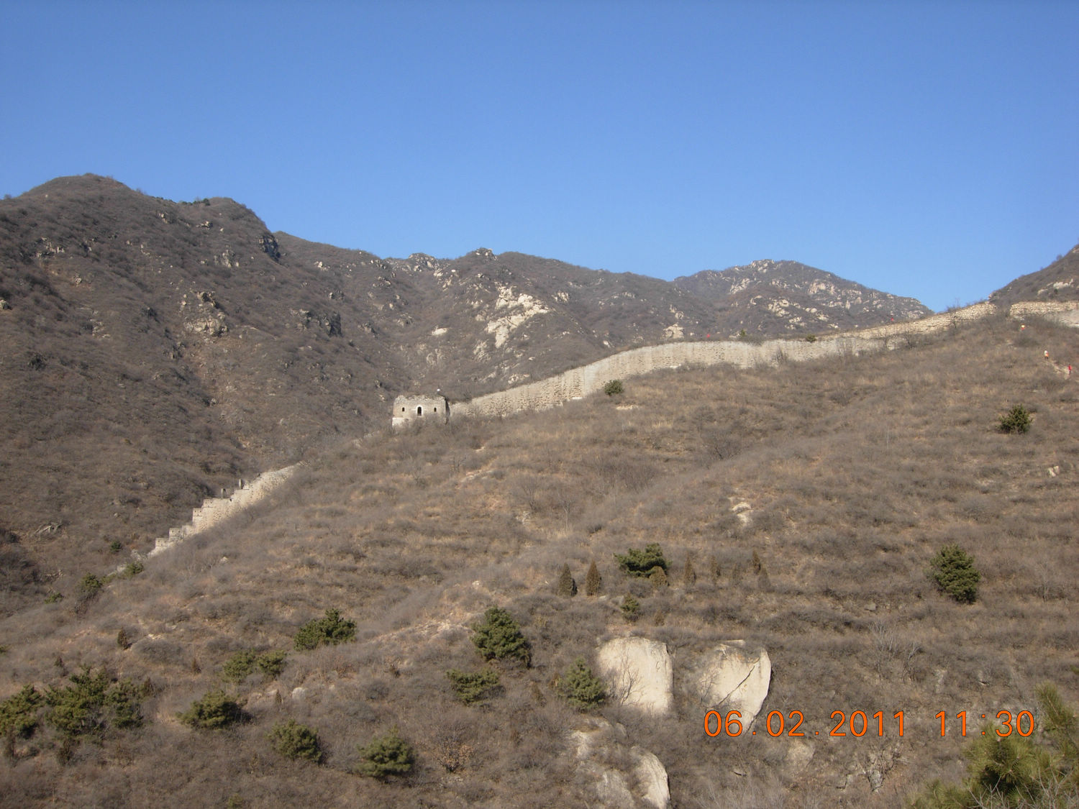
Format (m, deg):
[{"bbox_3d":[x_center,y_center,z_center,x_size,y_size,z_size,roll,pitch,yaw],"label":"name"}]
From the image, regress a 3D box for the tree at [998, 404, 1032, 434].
[{"bbox_3d":[65.610,2.040,155.000,4.520,4.110,4.200,0,-2,0],"label":"tree"}]

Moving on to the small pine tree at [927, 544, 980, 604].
[{"bbox_3d":[36.220,14.800,98.000,4.500,5.230,4.270,0,0,0],"label":"small pine tree"}]

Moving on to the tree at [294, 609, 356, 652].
[{"bbox_3d":[-22.470,23.670,118.000,6.360,4.430,5.090,0,-2,0],"label":"tree"}]

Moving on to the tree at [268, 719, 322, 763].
[{"bbox_3d":[-22.180,30.610,102.000,4.760,3.900,4.420,0,-2,0],"label":"tree"}]

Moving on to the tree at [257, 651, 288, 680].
[{"bbox_3d":[-21.910,21.390,92.000,2.480,2.350,2.360,0,0,0],"label":"tree"}]

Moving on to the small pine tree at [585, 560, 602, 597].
[{"bbox_3d":[4.860,15.630,101.000,1.550,3.260,1.550,0,0,0],"label":"small pine tree"}]

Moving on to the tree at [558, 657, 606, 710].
[{"bbox_3d":[4.020,26.150,105.000,4.360,4.950,4.060,0,-2,0],"label":"tree"}]

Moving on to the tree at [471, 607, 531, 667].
[{"bbox_3d":[-3.140,18.870,91.000,4.710,4.850,4.470,0,0,0],"label":"tree"}]

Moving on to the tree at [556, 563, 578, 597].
[{"bbox_3d":[2.880,18.480,118.000,2.240,3.470,2.080,0,-2,0],"label":"tree"}]

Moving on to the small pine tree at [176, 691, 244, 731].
[{"bbox_3d":[-24.870,23.180,85.000,4.950,3.000,3.960,0,0,0],"label":"small pine tree"}]

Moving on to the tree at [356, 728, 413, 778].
[{"bbox_3d":[-13.570,30.790,99.000,5.050,4.590,4.700,0,-2,0],"label":"tree"}]

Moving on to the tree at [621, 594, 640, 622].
[{"bbox_3d":[9.170,20.500,113.000,1.890,2.830,1.760,0,-2,0],"label":"tree"}]

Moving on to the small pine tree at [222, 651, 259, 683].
[{"bbox_3d":[-24.530,21.530,92.000,3.020,2.630,2.720,0,0,0],"label":"small pine tree"}]

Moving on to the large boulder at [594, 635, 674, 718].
[{"bbox_3d":[9.040,25.960,107.000,7.110,6.890,4.800,0,-2,0],"label":"large boulder"}]

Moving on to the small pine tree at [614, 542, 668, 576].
[{"bbox_3d":[9.340,14.410,104.000,4.850,3.120,3.880,0,0,0],"label":"small pine tree"}]

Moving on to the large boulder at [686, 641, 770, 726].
[{"bbox_3d":[15.140,22.380,90.000,6.490,6.830,3.900,0,0,0],"label":"large boulder"}]

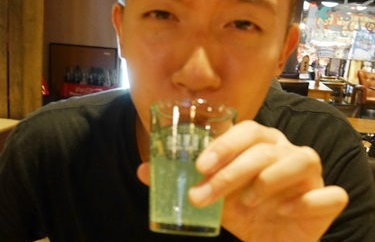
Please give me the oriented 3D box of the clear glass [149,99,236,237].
[{"bbox_3d":[0.001,0.036,0.313,0.064,0.088,0.064,4,-12,0],"label":"clear glass"}]

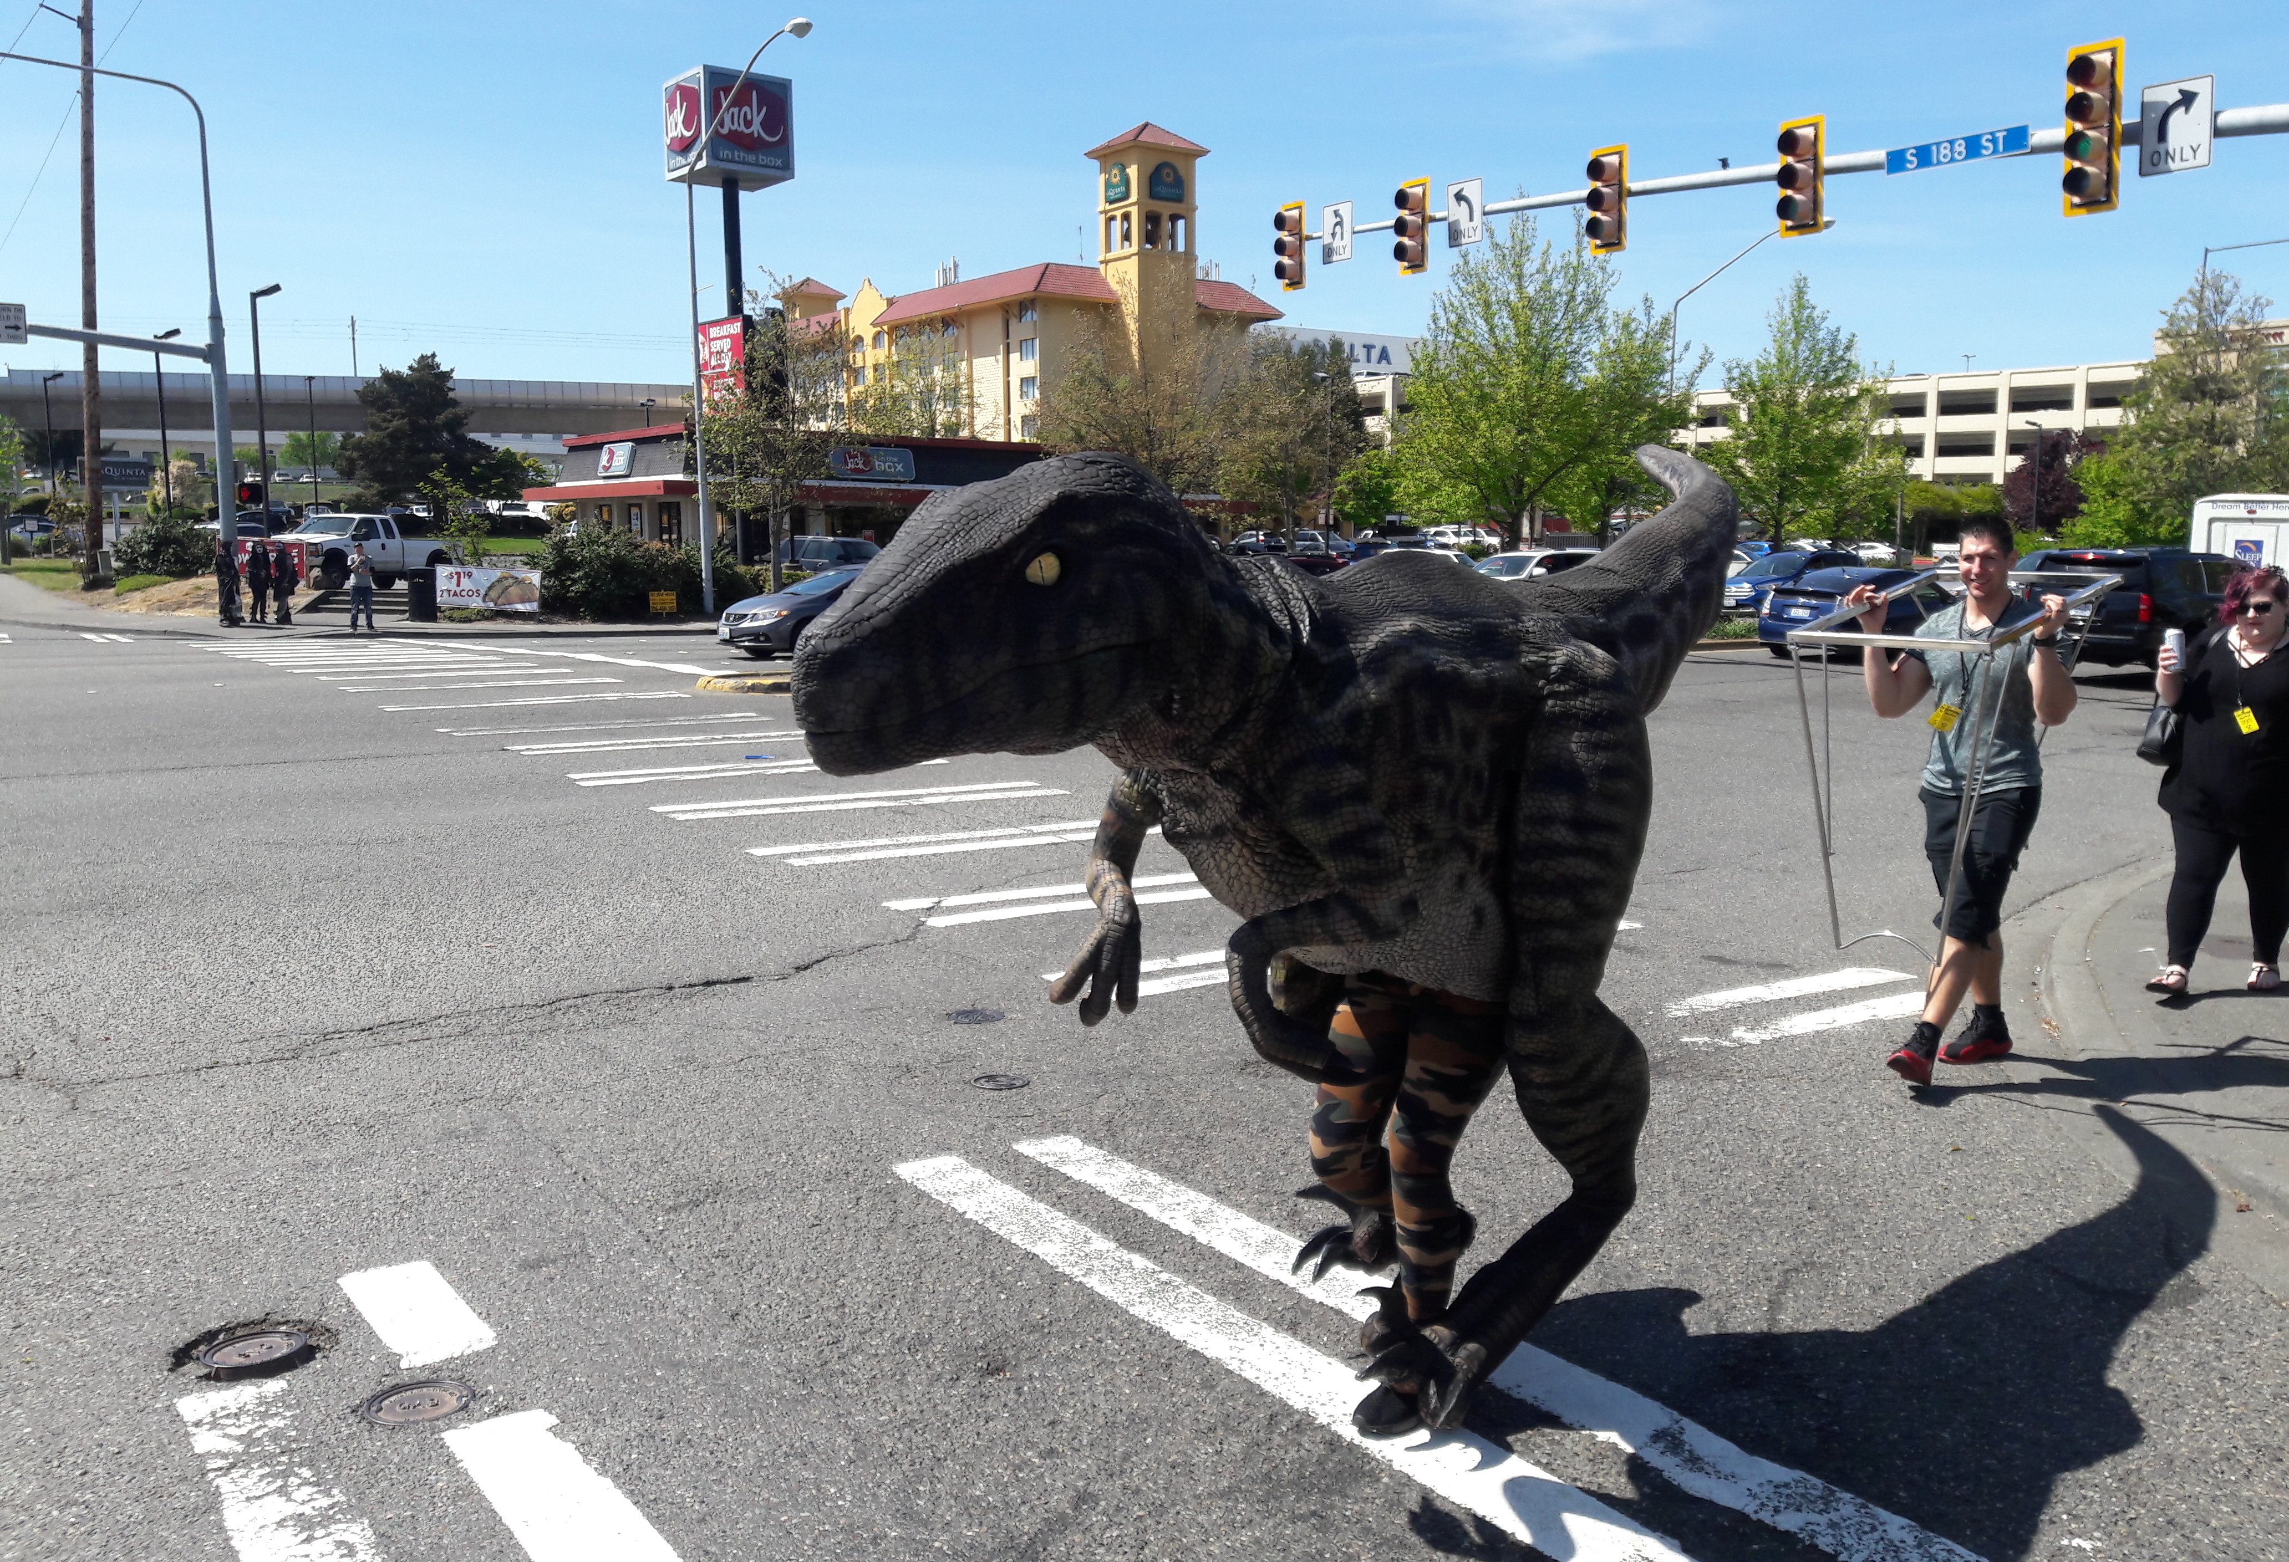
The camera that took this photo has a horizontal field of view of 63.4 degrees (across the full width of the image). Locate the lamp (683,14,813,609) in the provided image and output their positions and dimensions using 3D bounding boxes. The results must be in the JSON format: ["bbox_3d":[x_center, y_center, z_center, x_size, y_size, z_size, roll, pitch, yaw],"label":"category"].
[{"bbox_3d":[-7.667,-8.756,36.593,0.420,10.971,4.798,-6,9,-40],"label":"lamp"}]

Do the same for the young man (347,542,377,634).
[{"bbox_3d":[-15.665,-3.869,37.110,0.550,1.760,0.400,-3,8,-23],"label":"young man"}]

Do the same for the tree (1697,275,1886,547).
[{"bbox_3d":[18.135,-9.503,51.642,5.300,8.940,5.300,2,8,19],"label":"tree"}]

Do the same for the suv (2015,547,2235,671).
[{"bbox_3d":[16.796,-2.880,30.323,5.450,1.900,2.040,-5,9,-37],"label":"suv"}]

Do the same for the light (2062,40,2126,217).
[{"bbox_3d":[9.659,-6.712,18.945,0.450,1.660,0.590,-5,9,-34],"label":"light"}]

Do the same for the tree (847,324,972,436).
[{"bbox_3d":[-11.127,-16.458,87.363,5.700,10.300,5.700,-1,7,-7],"label":"tree"}]

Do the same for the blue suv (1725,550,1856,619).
[{"bbox_3d":[14.523,-4.258,41.509,4.530,1.680,1.900,-5,9,-39],"label":"blue suv"}]

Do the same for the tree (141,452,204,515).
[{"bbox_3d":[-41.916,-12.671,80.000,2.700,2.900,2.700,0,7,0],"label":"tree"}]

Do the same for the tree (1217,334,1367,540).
[{"bbox_3d":[4.125,-8.871,51.941,4.200,7.033,4.200,0,7,0],"label":"tree"}]

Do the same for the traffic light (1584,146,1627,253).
[{"bbox_3d":[5.910,-7.424,23.671,0.400,1.300,0.590,-6,9,-36],"label":"traffic light"}]

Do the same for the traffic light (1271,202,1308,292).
[{"bbox_3d":[2.284,-8.343,28.925,0.400,1.310,0.600,-5,8,-33],"label":"traffic light"}]

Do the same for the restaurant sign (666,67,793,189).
[{"bbox_3d":[-11.804,-18.482,52.696,2.700,2.700,2.700,-6,9,-37],"label":"restaurant sign"}]

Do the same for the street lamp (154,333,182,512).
[{"bbox_3d":[-30.062,-9.989,57.487,0.900,7.774,0.350,1,7,10],"label":"street lamp"}]

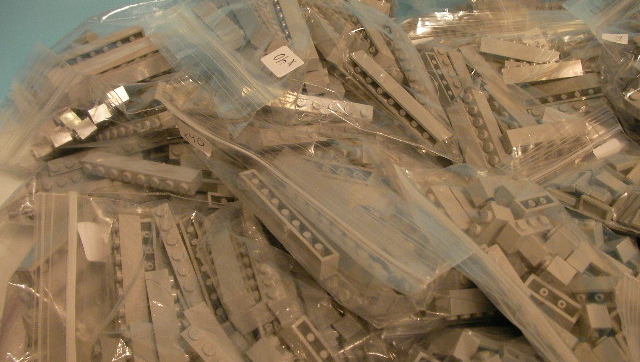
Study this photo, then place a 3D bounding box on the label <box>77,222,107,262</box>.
[{"bbox_3d":[-0.101,0.027,0.314,0.013,0.001,0.019,-3,62,-37],"label":"label"}]

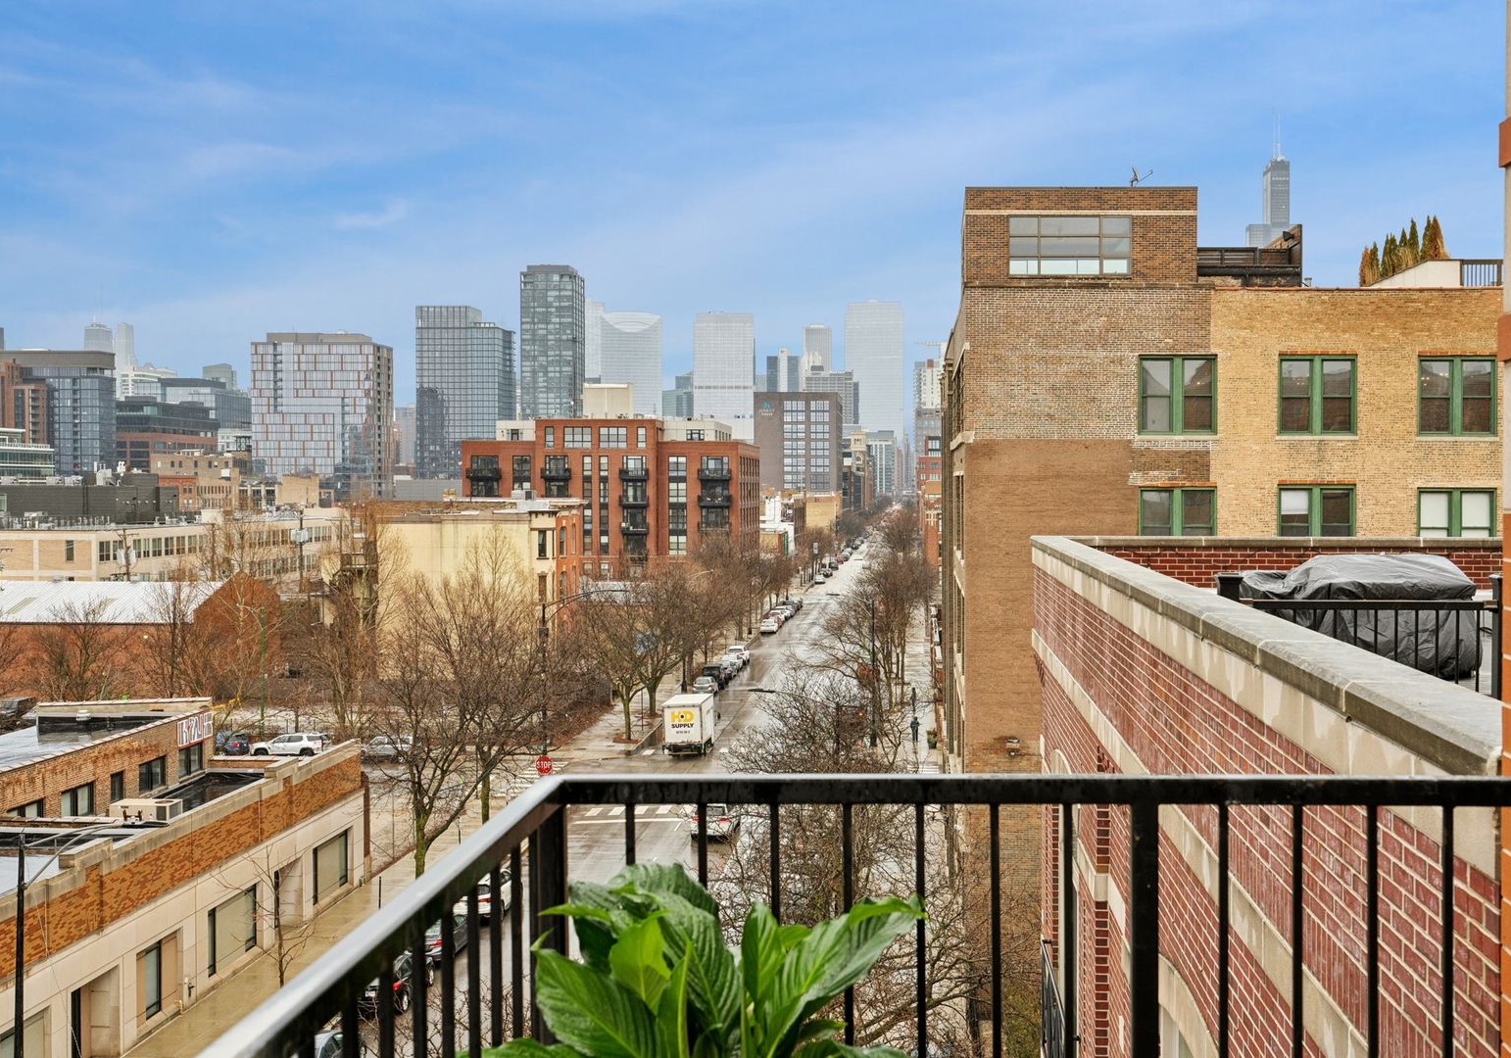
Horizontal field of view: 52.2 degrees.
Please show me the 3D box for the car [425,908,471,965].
[{"bbox_3d":[-11.624,14.792,57.440,1.840,1.460,4.700,0,2,6],"label":"car"}]

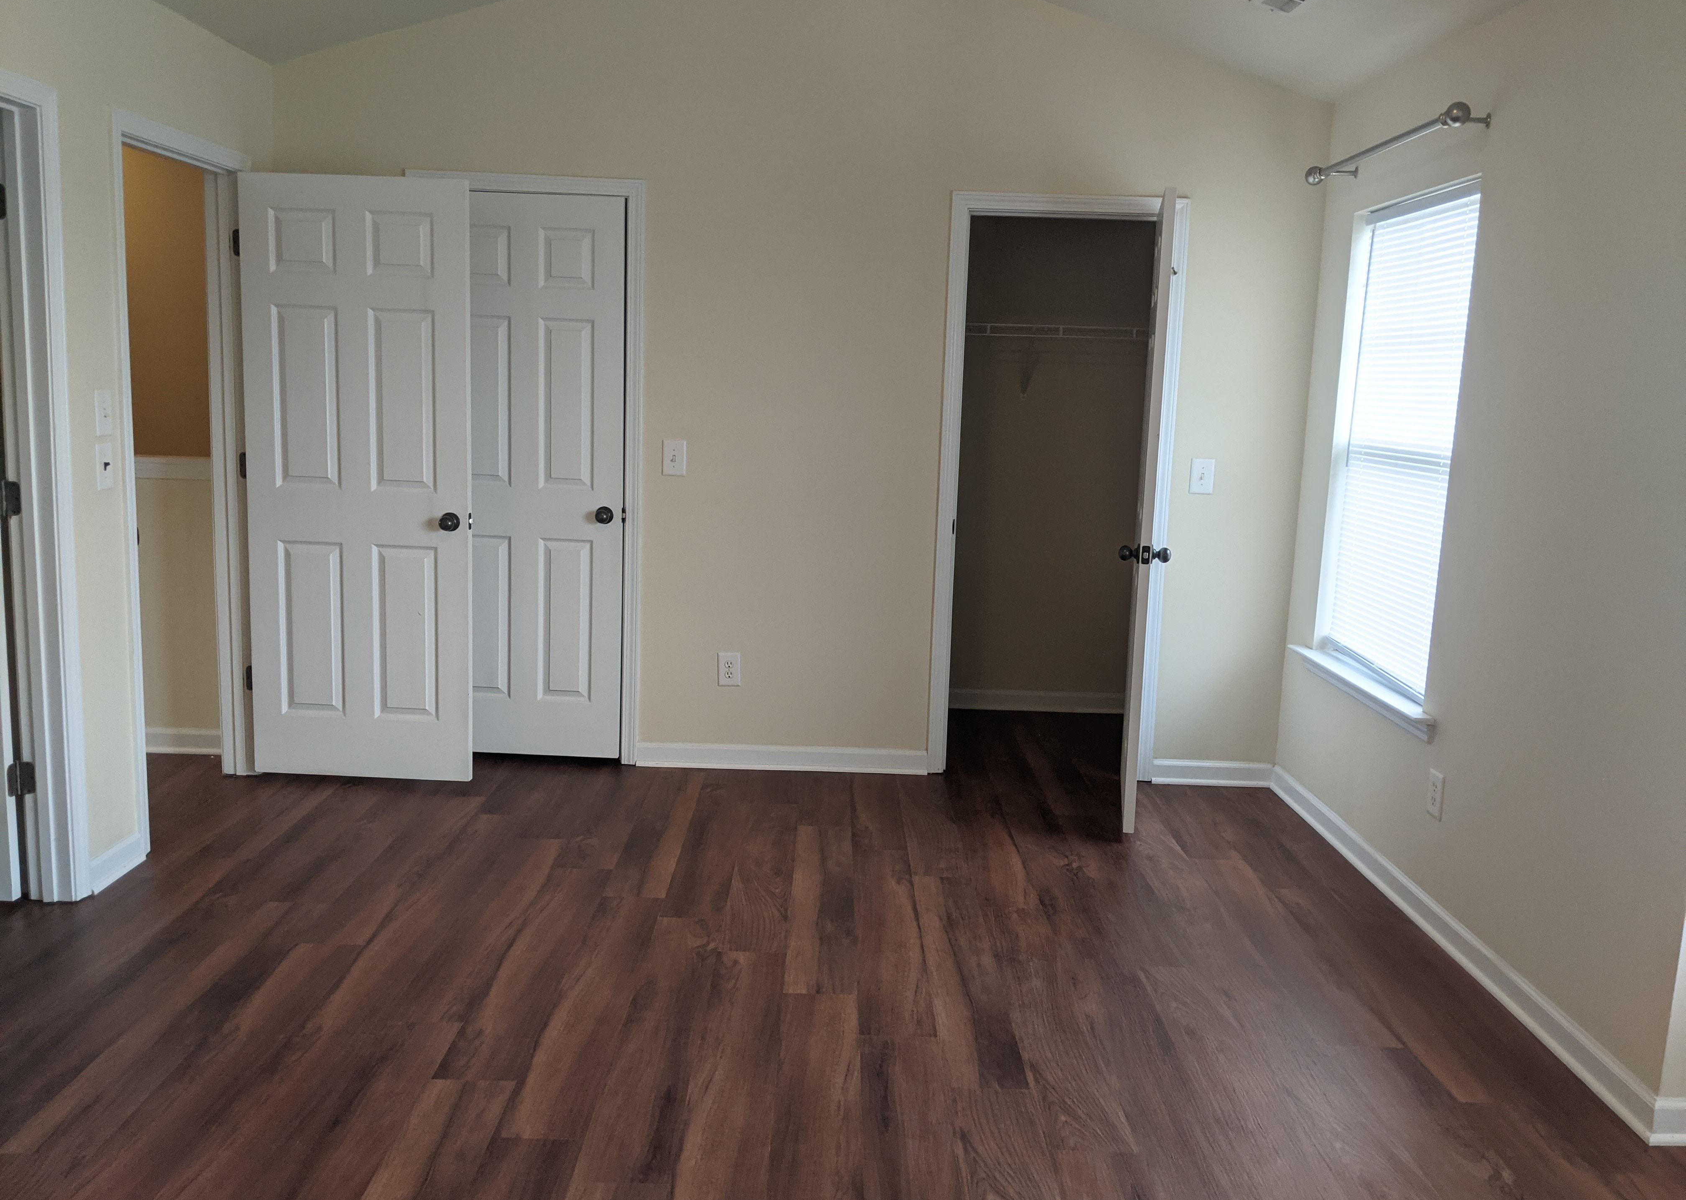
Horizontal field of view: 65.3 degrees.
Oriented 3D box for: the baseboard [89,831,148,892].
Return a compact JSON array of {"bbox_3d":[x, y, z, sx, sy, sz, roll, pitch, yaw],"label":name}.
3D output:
[{"bbox_3d":[-2.028,0.729,3.677,0.025,0.086,0.255,2,9,0],"label":"baseboard"}]

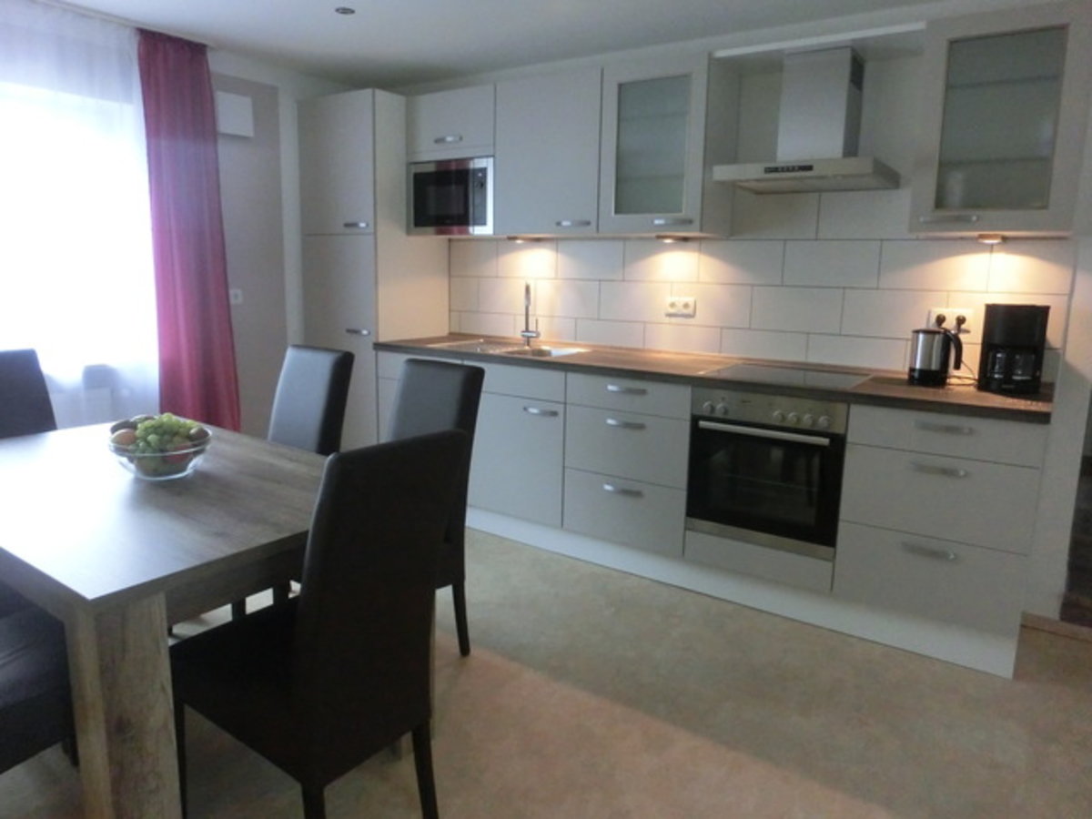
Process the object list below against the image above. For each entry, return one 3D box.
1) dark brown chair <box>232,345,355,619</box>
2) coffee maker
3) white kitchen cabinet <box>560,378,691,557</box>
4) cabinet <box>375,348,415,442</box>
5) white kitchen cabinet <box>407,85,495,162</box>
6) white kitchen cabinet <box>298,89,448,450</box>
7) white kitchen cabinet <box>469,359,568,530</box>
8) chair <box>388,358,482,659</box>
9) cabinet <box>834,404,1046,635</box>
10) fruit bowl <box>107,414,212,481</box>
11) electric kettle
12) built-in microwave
[{"bbox_3d":[-1.080,0.291,2.899,0.410,1.000,0.560,9,13,36],"label":"dark brown chair"},{"bbox_3d":[1.646,-0.219,2.669,0.186,0.296,0.235,8,14,33],"label":"coffee maker"},{"bbox_3d":[0.485,0.182,3.494,0.600,0.730,0.551,8,14,33],"label":"white kitchen cabinet"},{"bbox_3d":[-0.503,0.038,4.150,0.590,0.730,0.551,8,14,33],"label":"cabinet"},{"bbox_3d":[-0.397,-1.468,4.000,0.600,0.331,0.351,8,12,33],"label":"white kitchen cabinet"},{"bbox_3d":[-0.973,-0.597,4.396,0.580,2.210,0.587,8,12,33],"label":"white kitchen cabinet"},{"bbox_3d":[0.000,0.118,3.850,0.600,0.725,0.587,8,12,33],"label":"white kitchen cabinet"},{"bbox_3d":[-0.547,0.370,2.536,0.410,1.000,0.560,9,13,36],"label":"chair"},{"bbox_3d":[1.480,0.326,2.835,0.597,0.730,0.551,8,14,33],"label":"cabinet"},{"bbox_3d":[-1.124,0.115,2.218,0.270,0.138,0.270,1,11,0],"label":"fruit bowl"},{"bbox_3d":[1.500,-0.195,2.919,0.175,0.205,0.135,11,14,41],"label":"electric kettle"},{"bbox_3d":[-0.403,-1.107,3.999,0.576,0.375,0.328,8,14,33],"label":"built-in microwave"}]

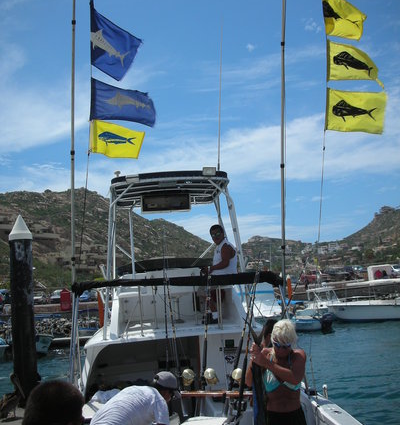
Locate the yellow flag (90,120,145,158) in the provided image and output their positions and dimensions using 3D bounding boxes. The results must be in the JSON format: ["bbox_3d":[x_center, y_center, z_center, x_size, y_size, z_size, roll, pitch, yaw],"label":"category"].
[{"bbox_3d":[-0.693,-0.610,4.500,0.450,0.310,0.090,3,5,-6],"label":"yellow flag"}]

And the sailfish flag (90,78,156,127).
[{"bbox_3d":[-0.629,-0.898,4.400,0.530,0.370,0.100,4,5,-6],"label":"sailfish flag"}]

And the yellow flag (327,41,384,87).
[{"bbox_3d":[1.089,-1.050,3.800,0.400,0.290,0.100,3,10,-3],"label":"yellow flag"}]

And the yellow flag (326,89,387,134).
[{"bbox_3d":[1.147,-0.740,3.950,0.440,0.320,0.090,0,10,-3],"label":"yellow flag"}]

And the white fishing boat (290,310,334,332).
[{"bbox_3d":[5.310,5.729,28.200,1.550,1.200,4.300,4,-11,-38],"label":"white fishing boat"}]

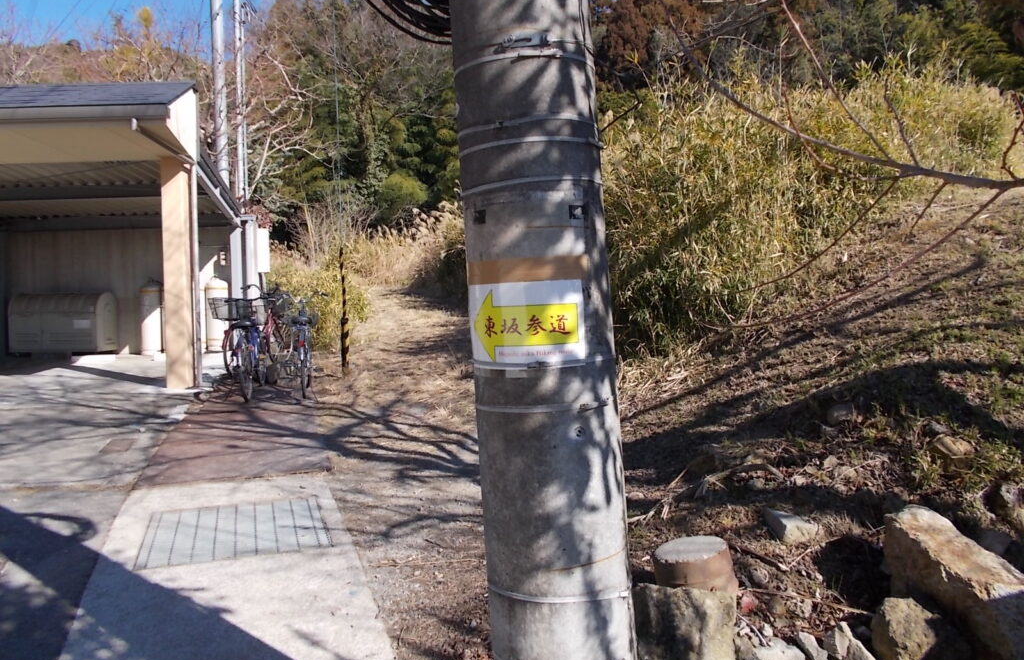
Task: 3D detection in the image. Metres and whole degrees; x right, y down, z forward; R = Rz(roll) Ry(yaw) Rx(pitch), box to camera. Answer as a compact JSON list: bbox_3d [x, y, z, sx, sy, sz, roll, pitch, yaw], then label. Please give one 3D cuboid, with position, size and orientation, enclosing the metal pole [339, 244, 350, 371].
[{"bbox_3d":[-2.230,-0.290,10.150,0.100,1.680,0.100,-2,2,-12],"label":"metal pole"}]

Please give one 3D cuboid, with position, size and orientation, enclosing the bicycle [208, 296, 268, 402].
[{"bbox_3d":[-2.880,0.180,8.380,0.600,1.060,1.760,-3,4,-10],"label":"bicycle"}]

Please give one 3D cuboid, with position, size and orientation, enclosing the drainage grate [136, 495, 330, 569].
[{"bbox_3d":[-1.486,1.092,4.157,0.910,0.040,0.900,-3,6,-19],"label":"drainage grate"}]

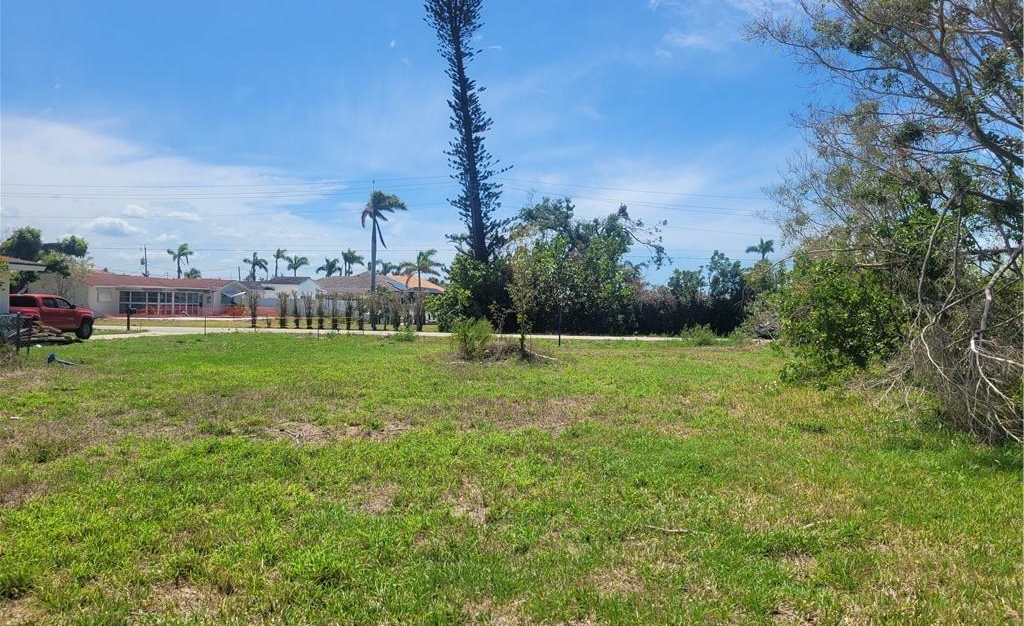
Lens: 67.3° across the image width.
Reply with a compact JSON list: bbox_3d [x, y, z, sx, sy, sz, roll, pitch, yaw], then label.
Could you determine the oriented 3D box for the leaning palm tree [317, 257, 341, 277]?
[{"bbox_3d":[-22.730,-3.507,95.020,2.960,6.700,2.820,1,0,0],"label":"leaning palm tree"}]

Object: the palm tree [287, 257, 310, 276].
[{"bbox_3d":[-27.120,-3.768,97.020,2.770,6.970,2.640,1,0,0],"label":"palm tree"}]

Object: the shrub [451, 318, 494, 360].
[{"bbox_3d":[-1.222,0.789,23.800,1.360,1.300,1.300,1,0,0],"label":"shrub"}]

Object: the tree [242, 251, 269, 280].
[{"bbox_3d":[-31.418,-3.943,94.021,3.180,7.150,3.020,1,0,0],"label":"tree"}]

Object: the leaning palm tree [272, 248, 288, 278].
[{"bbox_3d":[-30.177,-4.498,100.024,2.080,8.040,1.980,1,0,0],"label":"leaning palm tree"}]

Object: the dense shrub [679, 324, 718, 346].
[{"bbox_3d":[8.875,1.023,36.600,1.900,1.050,1.600,1,0,0],"label":"dense shrub"}]

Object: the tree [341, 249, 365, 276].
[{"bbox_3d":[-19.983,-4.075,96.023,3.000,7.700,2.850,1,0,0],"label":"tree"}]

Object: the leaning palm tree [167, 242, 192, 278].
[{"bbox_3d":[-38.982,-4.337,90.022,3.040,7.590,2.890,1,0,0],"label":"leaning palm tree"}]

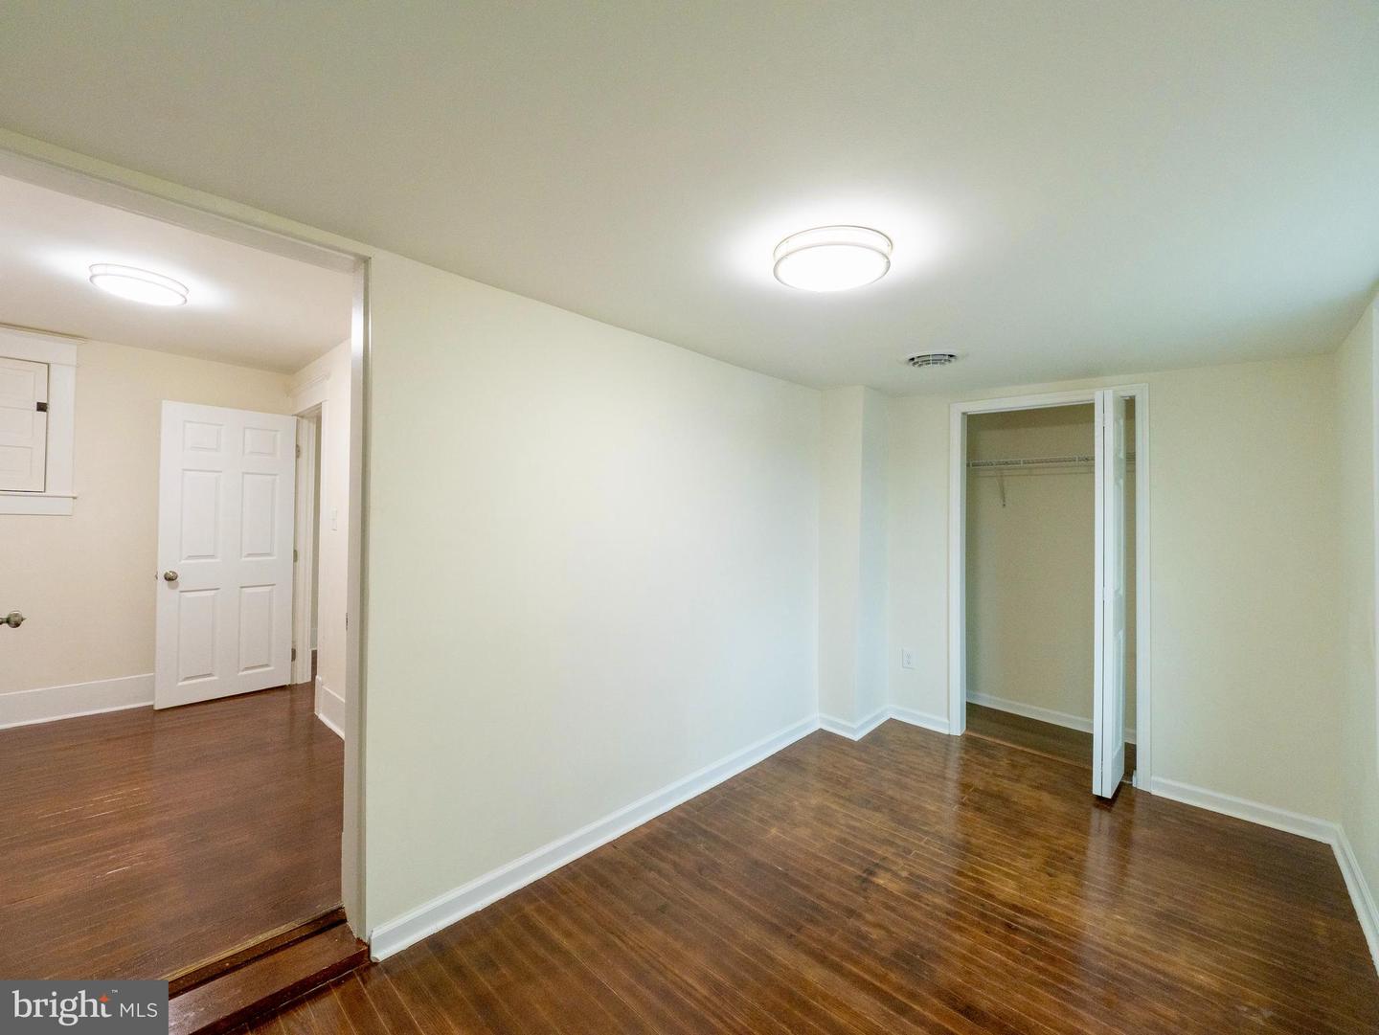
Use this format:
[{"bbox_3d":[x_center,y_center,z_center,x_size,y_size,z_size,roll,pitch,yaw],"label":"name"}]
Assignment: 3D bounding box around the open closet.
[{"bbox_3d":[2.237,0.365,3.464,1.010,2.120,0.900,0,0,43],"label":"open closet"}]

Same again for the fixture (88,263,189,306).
[{"bbox_3d":[-2.627,-1.108,2.671,0.345,0.080,0.345,0,0,43],"label":"fixture"}]

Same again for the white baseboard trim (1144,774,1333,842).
[{"bbox_3d":[2.600,1.394,2.645,0.620,0.090,0.022,0,0,43],"label":"white baseboard trim"}]

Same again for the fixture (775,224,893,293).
[{"bbox_3d":[0.428,-0.774,1.692,0.345,0.080,0.345,1,0,0],"label":"fixture"}]

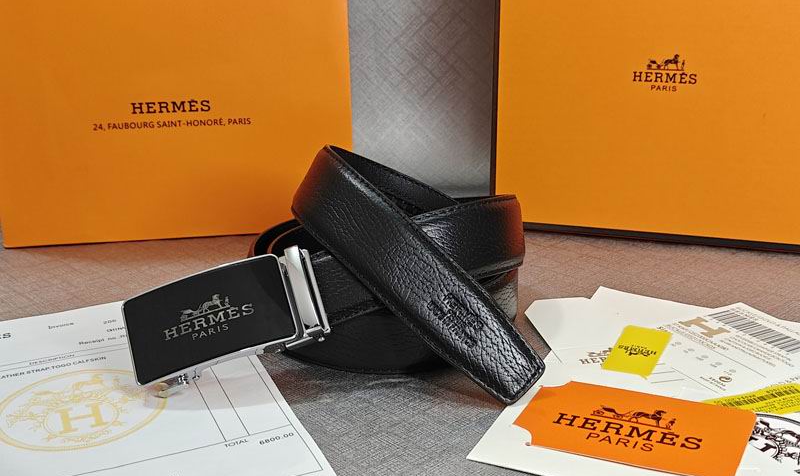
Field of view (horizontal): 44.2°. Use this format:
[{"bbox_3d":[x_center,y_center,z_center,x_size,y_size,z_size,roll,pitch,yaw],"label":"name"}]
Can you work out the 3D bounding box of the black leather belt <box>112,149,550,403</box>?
[{"bbox_3d":[-0.031,0.005,0.457,0.182,0.087,0.156,-3,21,-7],"label":"black leather belt"}]

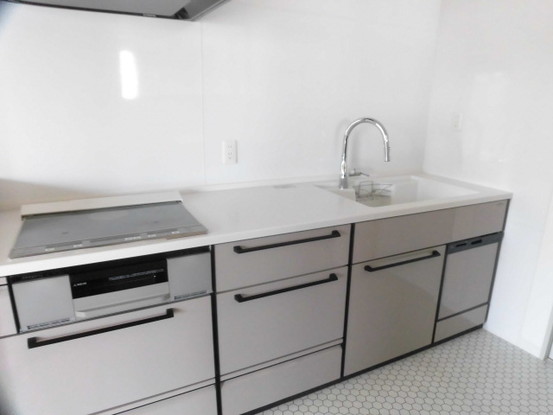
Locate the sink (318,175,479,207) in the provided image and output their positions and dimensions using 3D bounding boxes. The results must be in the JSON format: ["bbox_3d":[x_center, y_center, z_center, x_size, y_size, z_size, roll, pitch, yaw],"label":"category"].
[{"bbox_3d":[0.660,-0.014,2.163,0.762,0.188,0.495,-7,18,-25],"label":"sink"}]

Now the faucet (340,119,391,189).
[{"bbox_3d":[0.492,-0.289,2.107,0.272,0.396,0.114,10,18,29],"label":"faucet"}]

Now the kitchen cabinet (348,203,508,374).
[{"bbox_3d":[0.667,0.325,2.257,1.049,0.802,0.604,-7,18,-25],"label":"kitchen cabinet"}]

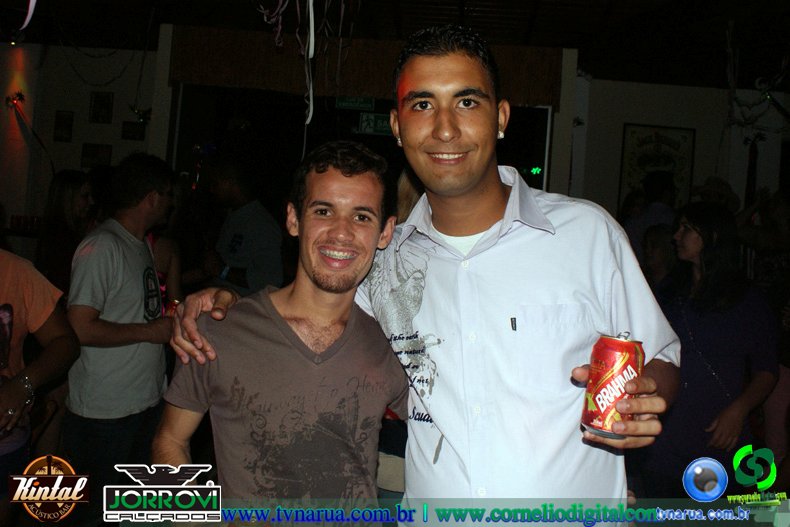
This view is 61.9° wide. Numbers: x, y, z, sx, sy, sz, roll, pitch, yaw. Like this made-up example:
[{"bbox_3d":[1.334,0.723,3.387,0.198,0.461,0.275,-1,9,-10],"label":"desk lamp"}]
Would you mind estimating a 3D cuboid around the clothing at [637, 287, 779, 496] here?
[{"bbox_3d":[1.119,0.443,2.350,0.470,0.700,0.320,5,0,33],"label":"clothing"}]

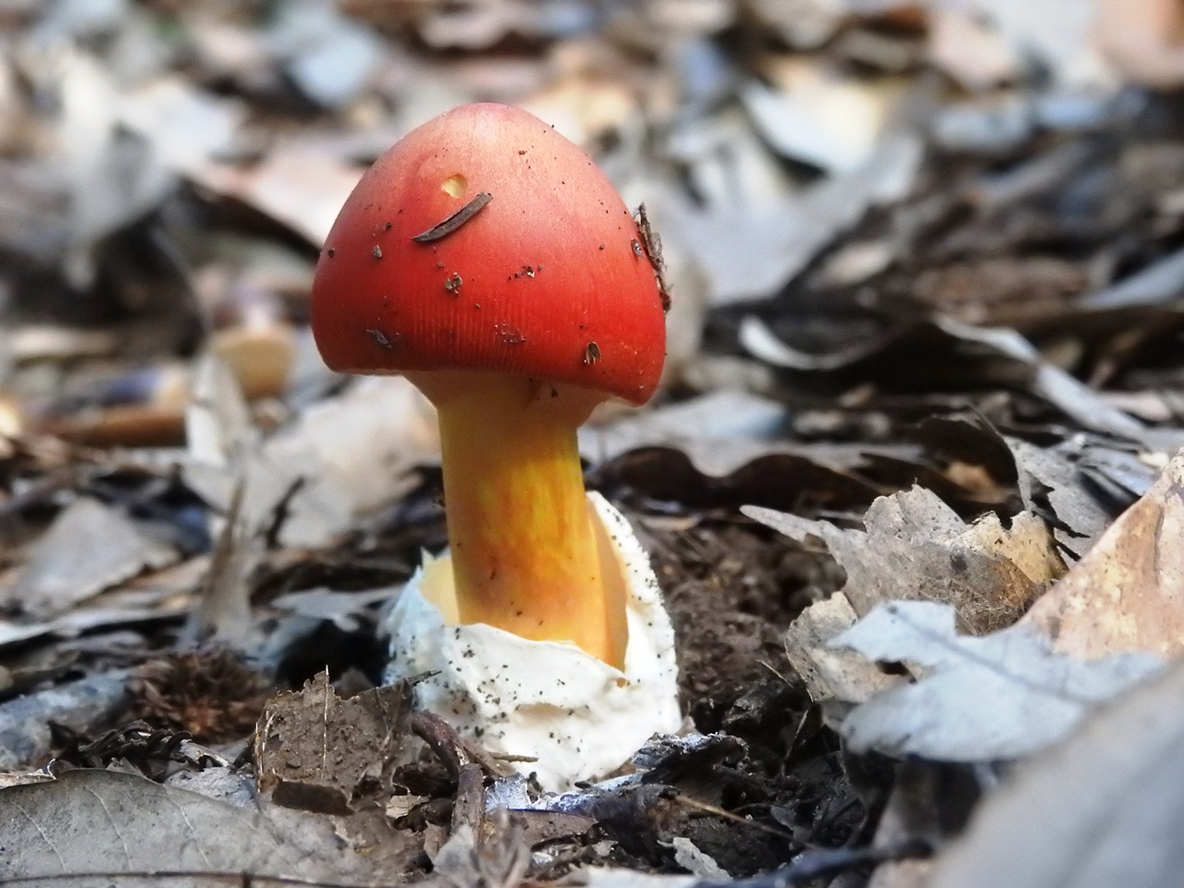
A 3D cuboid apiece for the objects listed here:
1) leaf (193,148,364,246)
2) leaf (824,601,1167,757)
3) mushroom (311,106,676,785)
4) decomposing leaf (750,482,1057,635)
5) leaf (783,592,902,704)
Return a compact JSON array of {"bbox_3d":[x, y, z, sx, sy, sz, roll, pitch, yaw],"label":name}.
[{"bbox_3d":[-0.085,-0.068,0.750,0.050,0.018,0.040,0,15,0],"label":"leaf"},{"bbox_3d":[0.056,0.033,0.380,0.045,0.016,0.028,0,15,0],"label":"leaf"},{"bbox_3d":[-0.015,0.000,0.420,0.055,0.102,0.054,-5,11,0],"label":"mushroom"},{"bbox_3d":[0.049,0.018,0.430,0.049,0.018,0.025,0,15,0],"label":"decomposing leaf"},{"bbox_3d":[0.038,0.031,0.410,0.018,0.014,0.013,0,15,0],"label":"leaf"}]

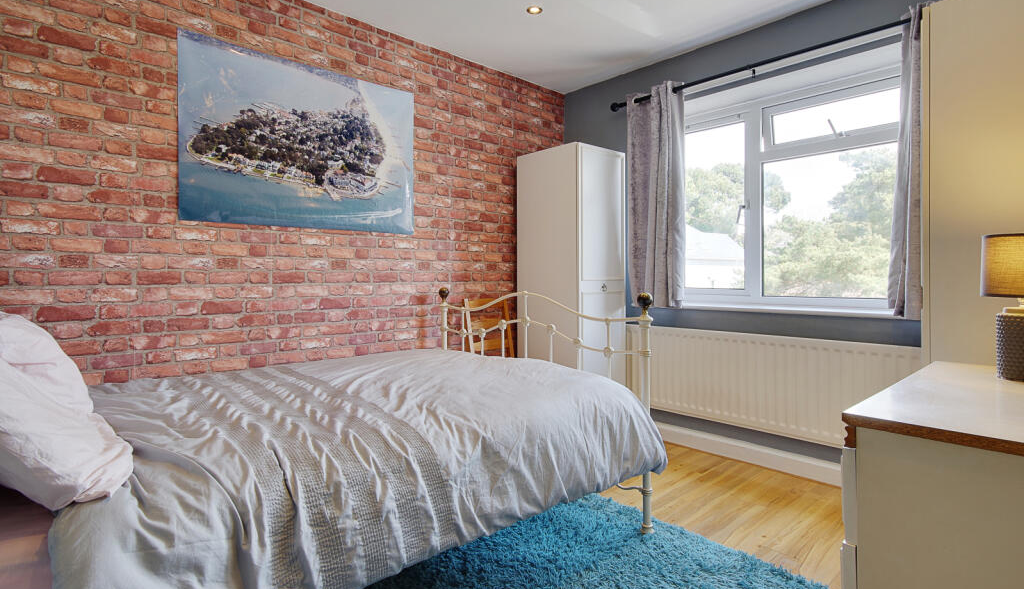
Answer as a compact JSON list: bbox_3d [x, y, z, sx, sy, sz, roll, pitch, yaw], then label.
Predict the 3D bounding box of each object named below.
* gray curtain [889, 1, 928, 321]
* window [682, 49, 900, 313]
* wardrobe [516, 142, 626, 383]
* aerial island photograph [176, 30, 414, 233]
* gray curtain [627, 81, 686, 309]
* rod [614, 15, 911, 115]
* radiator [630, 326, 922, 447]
[{"bbox_3d":[1.762,-0.569,2.213,0.121,1.346,0.202,-2,2,-42],"label":"gray curtain"},{"bbox_3d":[1.545,-0.534,2.953,0.111,1.262,1.404,-2,2,-42],"label":"window"},{"bbox_3d":[0.404,-0.001,3.493,0.460,1.876,0.540,-2,2,-42],"label":"wardrobe"},{"bbox_3d":[-0.985,-0.739,2.565,1.156,0.813,0.030,-2,2,-42],"label":"aerial island photograph"},{"bbox_3d":[0.880,-0.591,3.178,0.121,1.348,0.424,-2,2,-42],"label":"gray curtain"},{"bbox_3d":[1.253,-1.218,2.765,0.081,0.056,1.747,-2,2,-42],"label":"rod"},{"bbox_3d":[1.301,0.477,2.812,0.086,0.523,1.571,-2,2,-42],"label":"radiator"}]

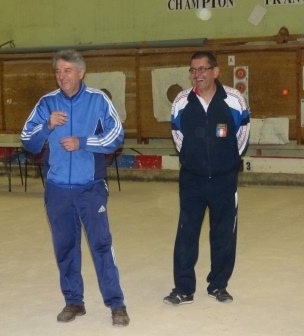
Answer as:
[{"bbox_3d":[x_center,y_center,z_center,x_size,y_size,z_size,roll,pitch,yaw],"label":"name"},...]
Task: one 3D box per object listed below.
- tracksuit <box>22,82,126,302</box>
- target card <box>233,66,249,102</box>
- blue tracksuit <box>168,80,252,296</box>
[{"bbox_3d":[-0.504,0.166,5.283,0.620,1.430,0.370,0,6,14],"label":"tracksuit"},{"bbox_3d":[1.416,-1.283,13.256,0.235,0.640,0.015,1,6,22],"label":"target card"},{"bbox_3d":[0.402,0.127,5.695,0.550,1.460,0.340,0,5,8],"label":"blue tracksuit"}]

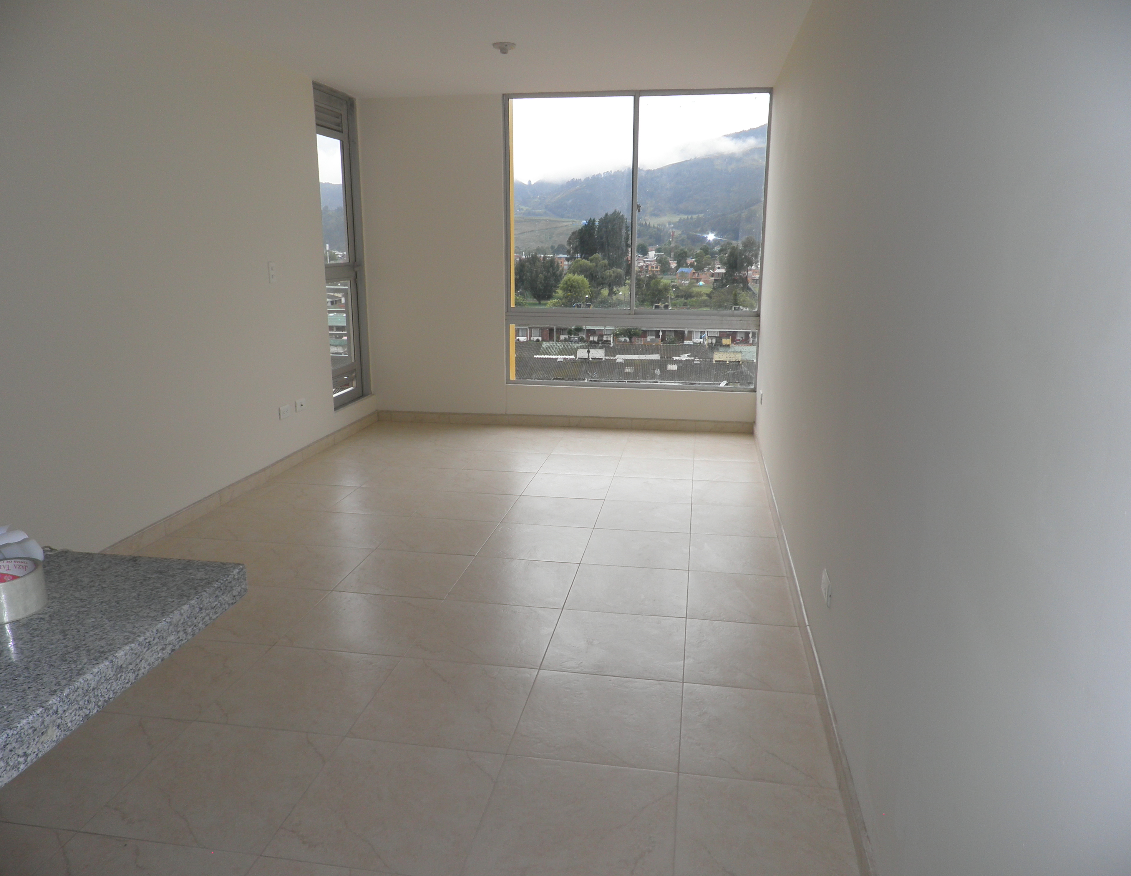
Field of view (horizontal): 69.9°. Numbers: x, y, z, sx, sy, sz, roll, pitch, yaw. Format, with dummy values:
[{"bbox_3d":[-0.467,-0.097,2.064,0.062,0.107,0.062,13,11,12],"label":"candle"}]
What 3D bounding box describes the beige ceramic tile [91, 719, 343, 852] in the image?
[{"bbox_3d":[-0.873,0.878,2.064,0.456,0.010,0.447,2,14,9],"label":"beige ceramic tile"}]

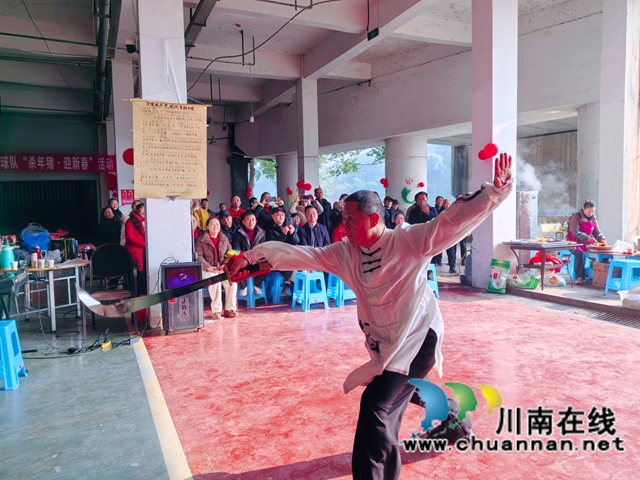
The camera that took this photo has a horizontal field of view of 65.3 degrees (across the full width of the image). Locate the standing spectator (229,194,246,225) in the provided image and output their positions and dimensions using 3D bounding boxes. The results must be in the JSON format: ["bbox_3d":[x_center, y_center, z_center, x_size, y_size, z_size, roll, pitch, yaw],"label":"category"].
[{"bbox_3d":[-1.587,-0.036,9.600,0.480,1.650,0.330,-2,3,-12],"label":"standing spectator"}]

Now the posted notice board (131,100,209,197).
[{"bbox_3d":[-1.658,-0.985,5.509,0.780,1.055,0.030,-3,4,-26],"label":"posted notice board"}]

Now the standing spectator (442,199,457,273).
[{"bbox_3d":[2.698,-0.105,10.400,0.430,1.560,0.340,0,3,13],"label":"standing spectator"}]

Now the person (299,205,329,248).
[{"bbox_3d":[-0.080,0.212,7.250,0.500,1.380,0.720,-1,3,1],"label":"person"}]

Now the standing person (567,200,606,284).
[{"bbox_3d":[4.271,0.039,8.000,0.500,1.340,0.420,-3,4,-30],"label":"standing person"}]

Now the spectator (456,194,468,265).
[{"bbox_3d":[3.125,-0.226,10.909,0.480,1.590,0.330,0,4,15],"label":"spectator"}]

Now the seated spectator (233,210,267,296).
[{"bbox_3d":[-0.961,0.213,6.904,0.520,1.220,0.660,-2,3,-10],"label":"seated spectator"}]

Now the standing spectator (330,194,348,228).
[{"bbox_3d":[0.384,-0.047,8.914,0.510,1.570,0.380,-1,3,0],"label":"standing spectator"}]

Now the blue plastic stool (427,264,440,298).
[{"bbox_3d":[1.504,0.588,7.220,0.350,0.465,0.340,-3,4,-24],"label":"blue plastic stool"}]

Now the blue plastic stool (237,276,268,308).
[{"bbox_3d":[-0.957,0.679,7.080,0.350,0.495,0.350,-3,4,-37],"label":"blue plastic stool"}]

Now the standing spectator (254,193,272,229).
[{"bbox_3d":[-0.940,-0.010,8.614,0.540,1.580,0.420,-2,3,-8],"label":"standing spectator"}]

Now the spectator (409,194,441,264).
[{"bbox_3d":[1.821,-0.023,8.700,0.550,1.620,0.400,0,3,12],"label":"spectator"}]

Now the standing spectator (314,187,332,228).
[{"bbox_3d":[0.018,-0.096,9.010,0.500,1.670,0.330,-2,3,-8],"label":"standing spectator"}]

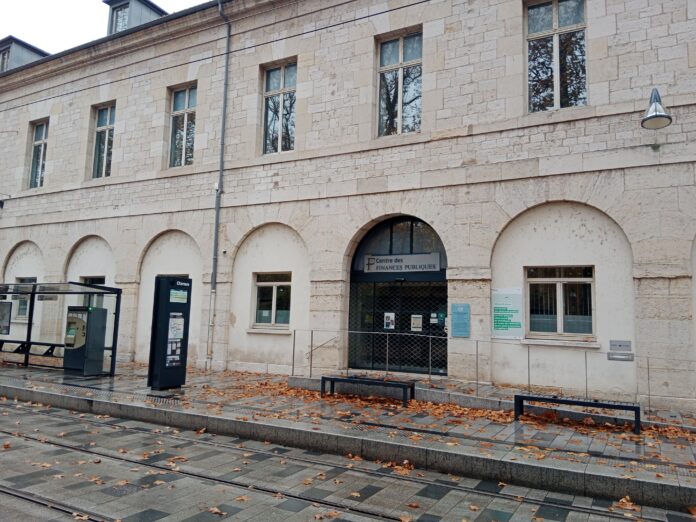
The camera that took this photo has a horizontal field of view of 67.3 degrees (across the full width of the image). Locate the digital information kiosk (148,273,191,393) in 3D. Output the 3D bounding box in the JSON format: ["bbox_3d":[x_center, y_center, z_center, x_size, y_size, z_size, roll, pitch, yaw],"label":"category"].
[{"bbox_3d":[-4.326,1.772,12.771,0.420,2.620,0.780,-2,-8,28],"label":"digital information kiosk"}]

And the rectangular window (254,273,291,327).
[{"bbox_3d":[-2.364,1.281,16.626,1.406,1.797,0.150,-2,-7,27],"label":"rectangular window"}]

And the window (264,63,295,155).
[{"bbox_3d":[-2.299,-5.090,17.414,1.384,3.091,0.200,-2,-8,28],"label":"window"}]

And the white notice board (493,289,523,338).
[{"bbox_3d":[3.982,1.318,13.068,0.802,1.229,0.040,-2,-7,27],"label":"white notice board"}]

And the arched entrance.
[{"bbox_3d":[1.349,0.906,14.734,3.026,4.366,0.500,-2,-7,27],"label":"arched entrance"}]

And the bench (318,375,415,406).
[{"bbox_3d":[0.429,2.879,11.587,2.064,0.455,0.460,-2,-8,28],"label":"bench"}]

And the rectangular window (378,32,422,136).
[{"bbox_3d":[1.527,-5.201,15.419,1.437,3.033,0.180,-2,-7,27],"label":"rectangular window"}]

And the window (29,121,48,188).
[{"bbox_3d":[-13.587,-4.716,23.252,1.319,2.984,0.180,-2,-7,27],"label":"window"}]

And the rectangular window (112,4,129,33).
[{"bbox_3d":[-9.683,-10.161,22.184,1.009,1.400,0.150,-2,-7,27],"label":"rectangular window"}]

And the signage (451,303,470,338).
[{"bbox_3d":[2.909,1.542,13.505,0.484,0.848,0.050,-2,-8,28],"label":"signage"}]

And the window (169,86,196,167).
[{"bbox_3d":[-6.058,-4.956,19.349,1.457,3.006,0.180,-2,-7,27],"label":"window"}]

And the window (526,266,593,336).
[{"bbox_3d":[5.184,1.002,12.797,1.582,1.759,0.200,-2,-8,28],"label":"window"}]

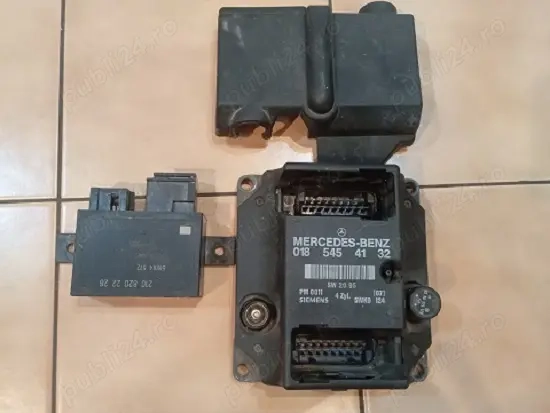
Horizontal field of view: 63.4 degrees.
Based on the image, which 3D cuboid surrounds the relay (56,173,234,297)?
[{"bbox_3d":[-0.092,0.019,0.320,0.130,0.029,0.088,1,80,-5],"label":"relay"}]

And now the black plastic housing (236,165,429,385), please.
[{"bbox_3d":[0.045,0.048,0.319,0.146,0.045,0.151,1,80,-5],"label":"black plastic housing"}]

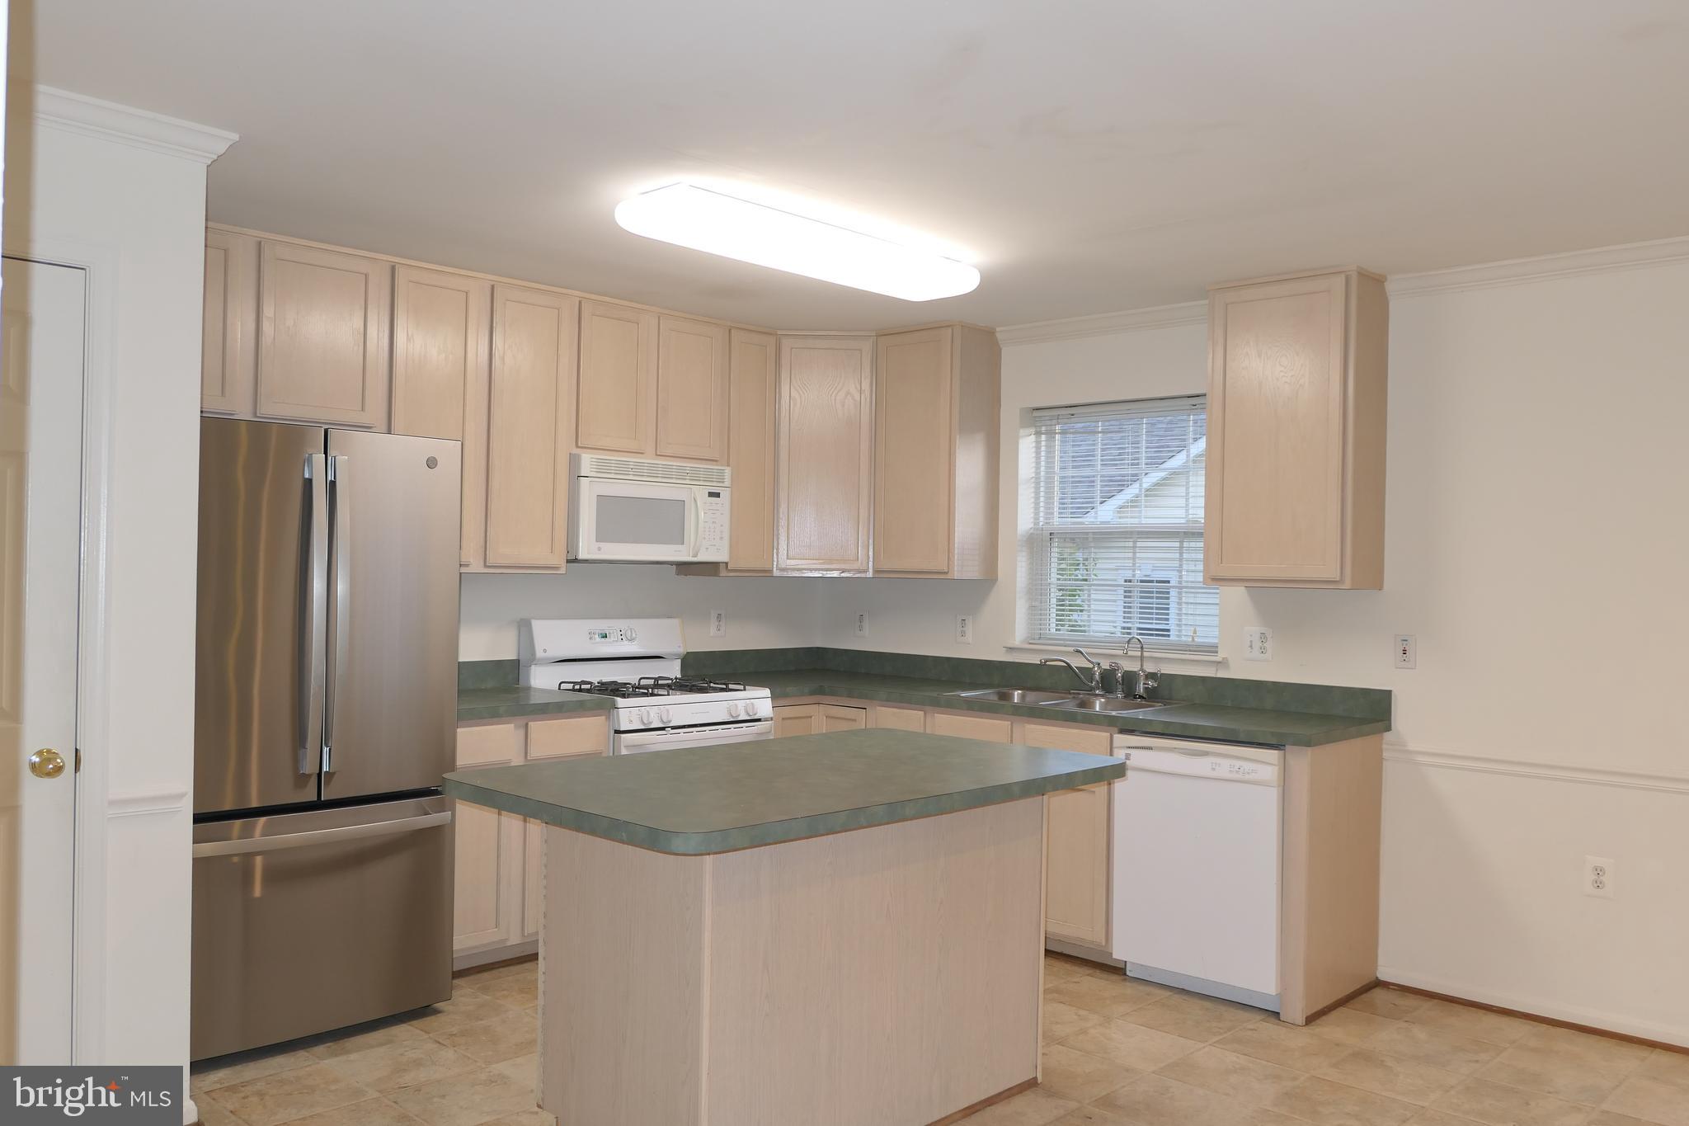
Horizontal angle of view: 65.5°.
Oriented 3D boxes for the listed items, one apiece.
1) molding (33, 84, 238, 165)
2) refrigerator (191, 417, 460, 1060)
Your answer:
[{"bbox_3d":[-1.661,-1.008,3.042,0.070,0.073,0.477,1,0,43],"label":"molding"},{"bbox_3d":[-1.758,0.501,3.949,0.894,1.774,0.837,1,0,43],"label":"refrigerator"}]

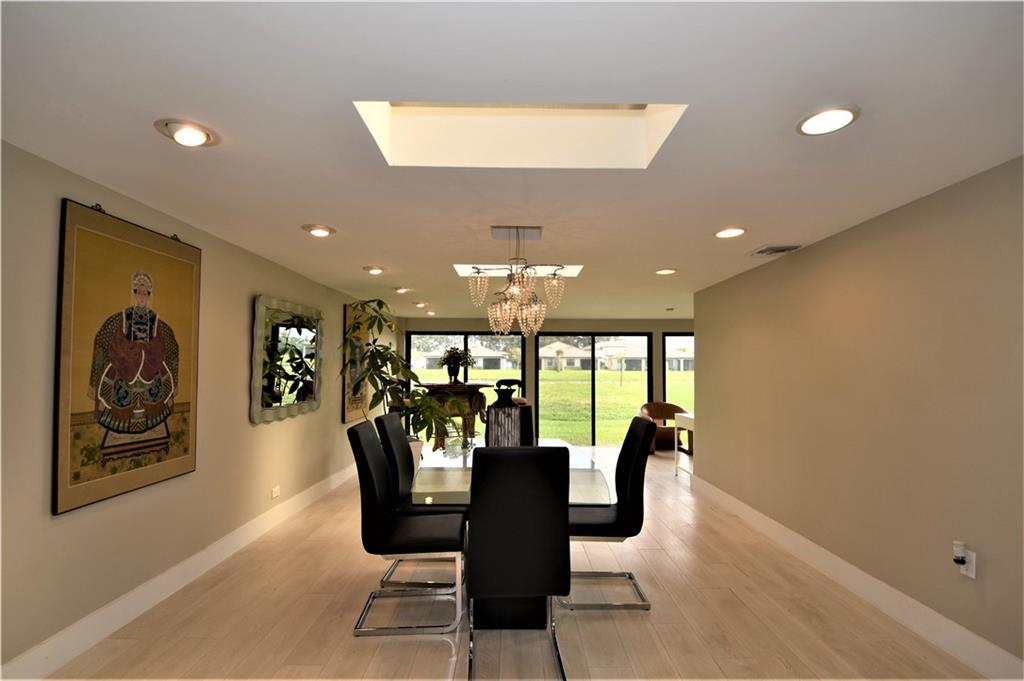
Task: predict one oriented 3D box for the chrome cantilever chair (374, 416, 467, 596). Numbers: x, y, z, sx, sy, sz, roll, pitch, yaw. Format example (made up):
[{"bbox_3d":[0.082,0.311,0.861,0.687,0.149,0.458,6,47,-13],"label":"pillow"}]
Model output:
[{"bbox_3d":[-0.565,1.046,2.921,0.610,1.060,0.430,1,-3,-4],"label":"chrome cantilever chair"}]

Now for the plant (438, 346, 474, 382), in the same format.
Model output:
[{"bbox_3d":[-0.981,0.442,7.591,0.600,0.660,0.600,0,-4,0],"label":"plant"}]

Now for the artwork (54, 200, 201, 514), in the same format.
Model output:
[{"bbox_3d":[-2.066,0.099,2.366,0.040,1.430,0.890,0,-4,0],"label":"artwork"}]

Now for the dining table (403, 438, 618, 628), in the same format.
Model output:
[{"bbox_3d":[-0.017,1.209,2.889,1.100,0.750,1.930,0,-4,0],"label":"dining table"}]

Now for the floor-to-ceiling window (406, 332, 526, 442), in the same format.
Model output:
[{"bbox_3d":[-0.822,0.858,7.700,2.140,2.020,0.100,0,-3,1],"label":"floor-to-ceiling window"}]

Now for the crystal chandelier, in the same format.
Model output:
[{"bbox_3d":[0.030,-0.380,2.840,0.630,0.670,0.570,0,-3,1],"label":"crystal chandelier"}]

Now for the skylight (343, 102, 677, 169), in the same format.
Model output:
[{"bbox_3d":[0.028,-0.938,1.703,1.155,0.280,0.470,0,-4,0],"label":"skylight"}]

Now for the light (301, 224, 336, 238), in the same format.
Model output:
[{"bbox_3d":[-1.289,-0.729,2.840,0.220,0.040,0.220,0,-4,0],"label":"light"}]

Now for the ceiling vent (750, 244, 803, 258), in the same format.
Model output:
[{"bbox_3d":[1.993,-0.676,3.230,0.270,0.025,0.280,0,-3,1],"label":"ceiling vent"}]

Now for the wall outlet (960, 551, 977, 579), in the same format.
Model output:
[{"bbox_3d":[2.174,1.067,2.030,0.015,0.116,0.072,0,-3,1],"label":"wall outlet"}]

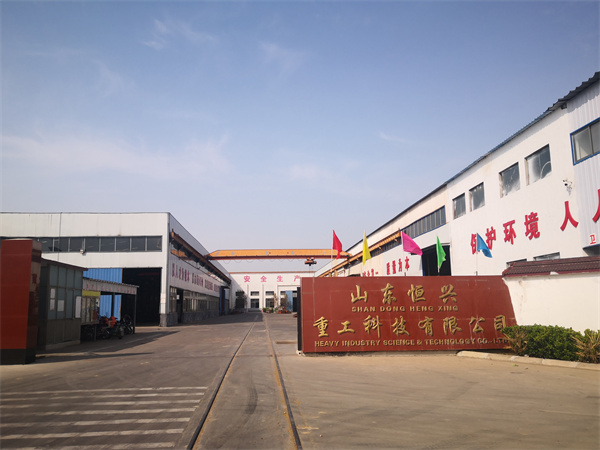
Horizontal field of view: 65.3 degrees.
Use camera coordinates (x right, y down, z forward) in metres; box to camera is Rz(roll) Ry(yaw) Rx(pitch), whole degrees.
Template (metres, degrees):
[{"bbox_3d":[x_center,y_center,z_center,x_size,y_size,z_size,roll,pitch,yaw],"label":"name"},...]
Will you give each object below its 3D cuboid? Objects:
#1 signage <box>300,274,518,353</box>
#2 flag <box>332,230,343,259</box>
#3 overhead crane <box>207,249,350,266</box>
[{"bbox_3d":[3.157,2.599,13.796,6.190,2.131,0.400,0,-10,-3],"label":"signage"},{"bbox_3d":[1.125,0.591,14.037,0.290,0.800,0.130,0,-10,-3],"label":"flag"},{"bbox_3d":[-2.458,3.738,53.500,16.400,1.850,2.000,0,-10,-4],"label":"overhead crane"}]

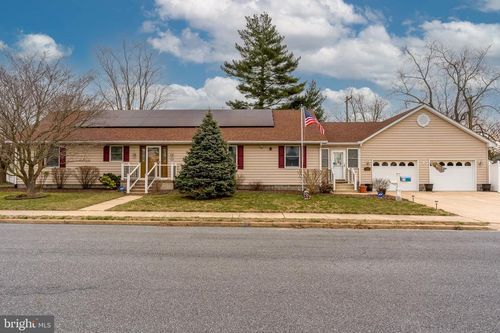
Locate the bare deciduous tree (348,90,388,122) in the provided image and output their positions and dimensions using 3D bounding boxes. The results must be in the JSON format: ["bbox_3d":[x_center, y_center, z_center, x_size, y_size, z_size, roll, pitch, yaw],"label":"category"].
[{"bbox_3d":[17.800,-4.900,48.000,6.300,13.100,6.300,0,0,0],"label":"bare deciduous tree"}]

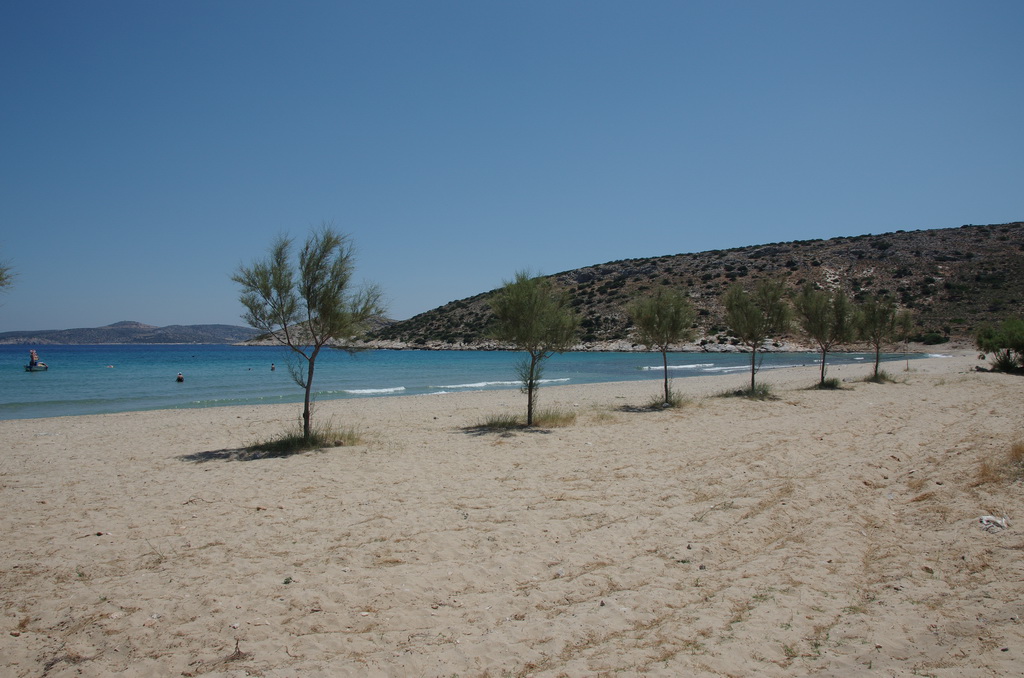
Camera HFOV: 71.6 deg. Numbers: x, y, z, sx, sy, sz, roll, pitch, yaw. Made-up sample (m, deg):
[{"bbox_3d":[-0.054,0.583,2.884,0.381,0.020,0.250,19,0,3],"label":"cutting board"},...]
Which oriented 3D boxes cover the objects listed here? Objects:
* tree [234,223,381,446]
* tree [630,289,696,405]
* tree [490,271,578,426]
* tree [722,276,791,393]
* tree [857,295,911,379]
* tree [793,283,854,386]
[{"bbox_3d":[-3.427,-0.109,11.892,2.460,3.620,2.310,0,0,0],"label":"tree"},{"bbox_3d":[4.134,0.205,19.364,1.800,3.170,1.800,0,0,0],"label":"tree"},{"bbox_3d":[0.492,0.208,15.529,1.930,3.410,1.930,0,0,0],"label":"tree"},{"bbox_3d":[7.957,-0.114,23.095,2.210,3.710,2.210,0,0,0],"label":"tree"},{"bbox_3d":[15.975,-0.108,30.514,2.320,3.610,2.320,0,0,0],"label":"tree"},{"bbox_3d":[11.762,-0.170,26.794,2.340,3.930,2.340,0,0,0],"label":"tree"}]

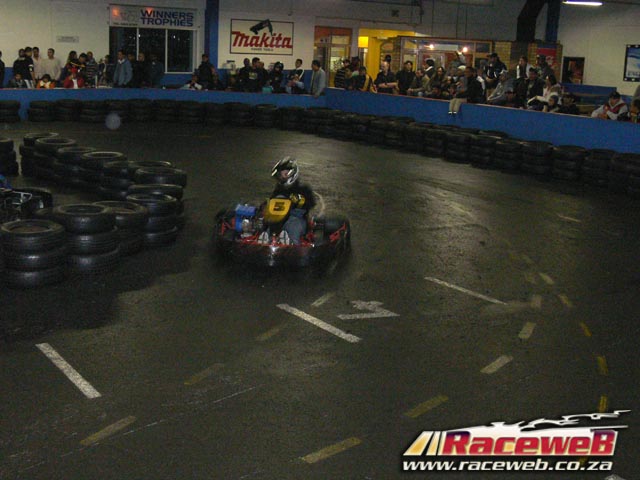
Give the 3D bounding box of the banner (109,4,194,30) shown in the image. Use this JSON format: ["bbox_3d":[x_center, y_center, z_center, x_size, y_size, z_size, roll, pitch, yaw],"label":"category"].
[{"bbox_3d":[-5.196,-6.979,25.542,2.856,0.645,0.050,-7,17,-33],"label":"banner"}]

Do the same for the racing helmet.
[{"bbox_3d":[-0.401,-0.775,9.200,0.270,0.290,0.330,6,14,15],"label":"racing helmet"}]

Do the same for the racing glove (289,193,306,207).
[{"bbox_3d":[-0.249,-0.448,9.000,0.150,0.130,0.150,7,15,19],"label":"racing glove"}]

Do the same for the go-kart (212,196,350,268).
[{"bbox_3d":[-0.353,-0.253,8.956,1.420,0.600,1.820,4,14,5],"label":"go-kart"}]

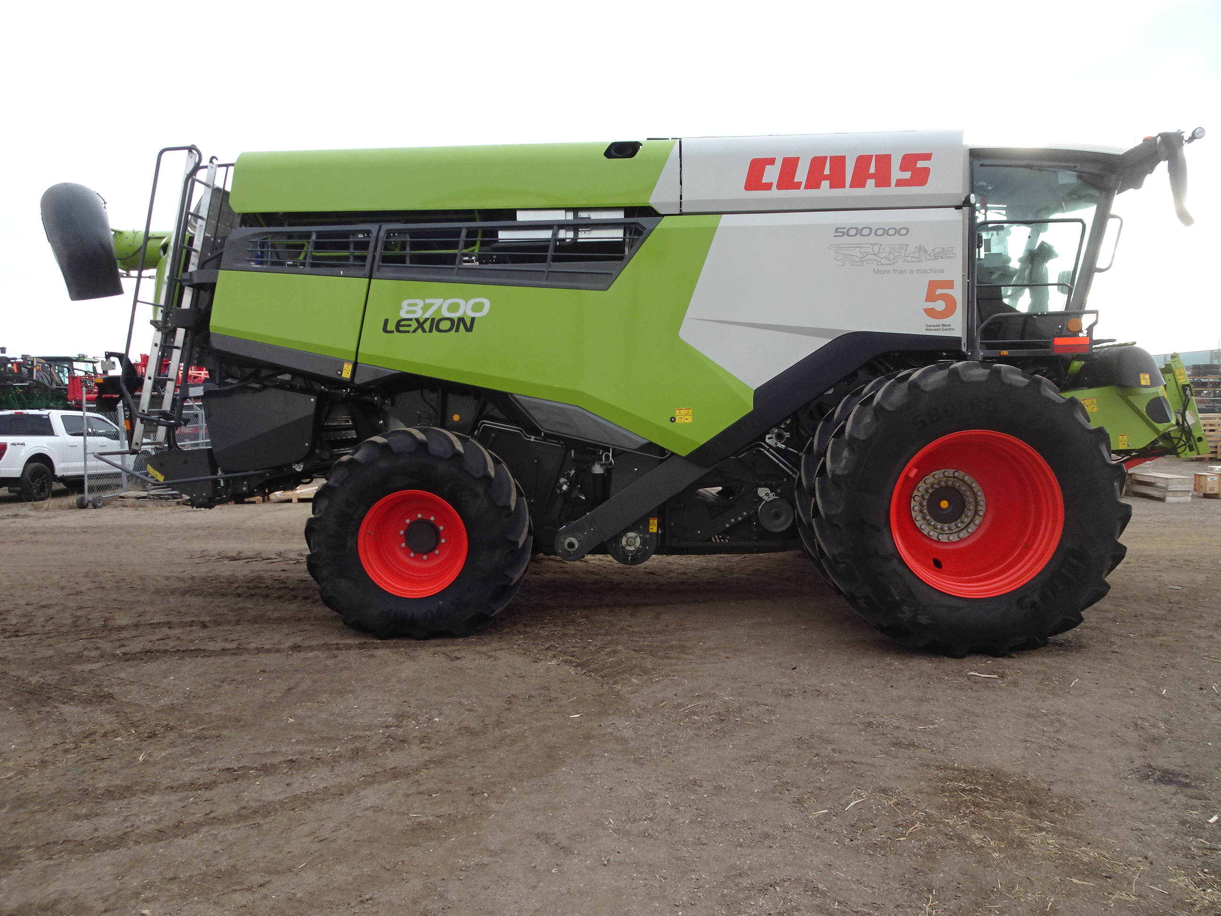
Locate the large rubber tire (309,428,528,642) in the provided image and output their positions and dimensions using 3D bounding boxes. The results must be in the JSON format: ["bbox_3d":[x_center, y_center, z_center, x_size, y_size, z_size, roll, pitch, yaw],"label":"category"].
[{"bbox_3d":[-1.478,0.570,6.575,1.660,1.590,0.600,0,2,-2],"label":"large rubber tire"}]

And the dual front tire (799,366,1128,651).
[{"bbox_3d":[2.469,0.315,6.267,2.040,1.980,1.360,0,2,4],"label":"dual front tire"}]

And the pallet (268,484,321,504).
[{"bbox_3d":[-6.650,0.800,17.900,1.100,0.220,1.100,0,2,0],"label":"pallet"}]

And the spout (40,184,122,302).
[{"bbox_3d":[-5.560,-2.280,8.900,0.760,1.180,0.600,0,2,3],"label":"spout"}]

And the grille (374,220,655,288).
[{"bbox_3d":[-0.765,-1.560,6.575,2.150,0.530,0.120,0,2,4],"label":"grille"}]

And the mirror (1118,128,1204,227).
[{"bbox_3d":[4.080,-2.030,6.300,0.420,0.680,0.600,0,2,4],"label":"mirror"}]

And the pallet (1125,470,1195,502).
[{"bbox_3d":[11.700,0.646,18.040,0.560,0.490,1.800,0,2,10],"label":"pallet"}]

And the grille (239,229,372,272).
[{"bbox_3d":[-2.413,-1.637,6.697,1.090,0.350,0.100,0,2,4],"label":"grille"}]

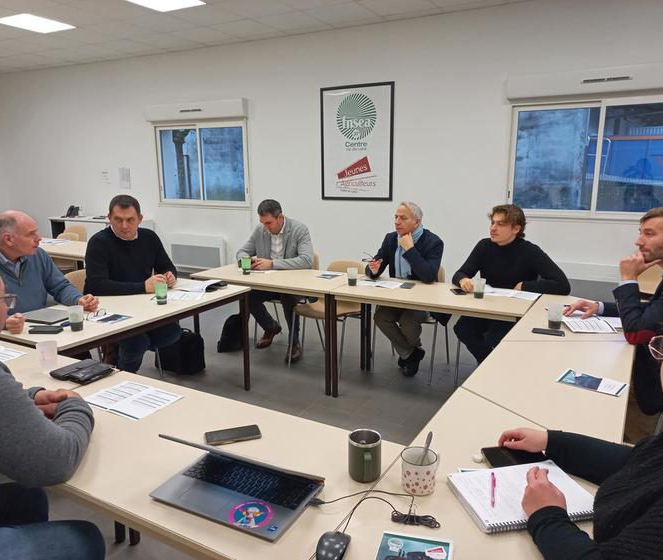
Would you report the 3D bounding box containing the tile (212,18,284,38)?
[{"bbox_3d":[-0.930,-2.763,5.965,0.600,0.020,0.600,6,13,27],"label":"tile"}]

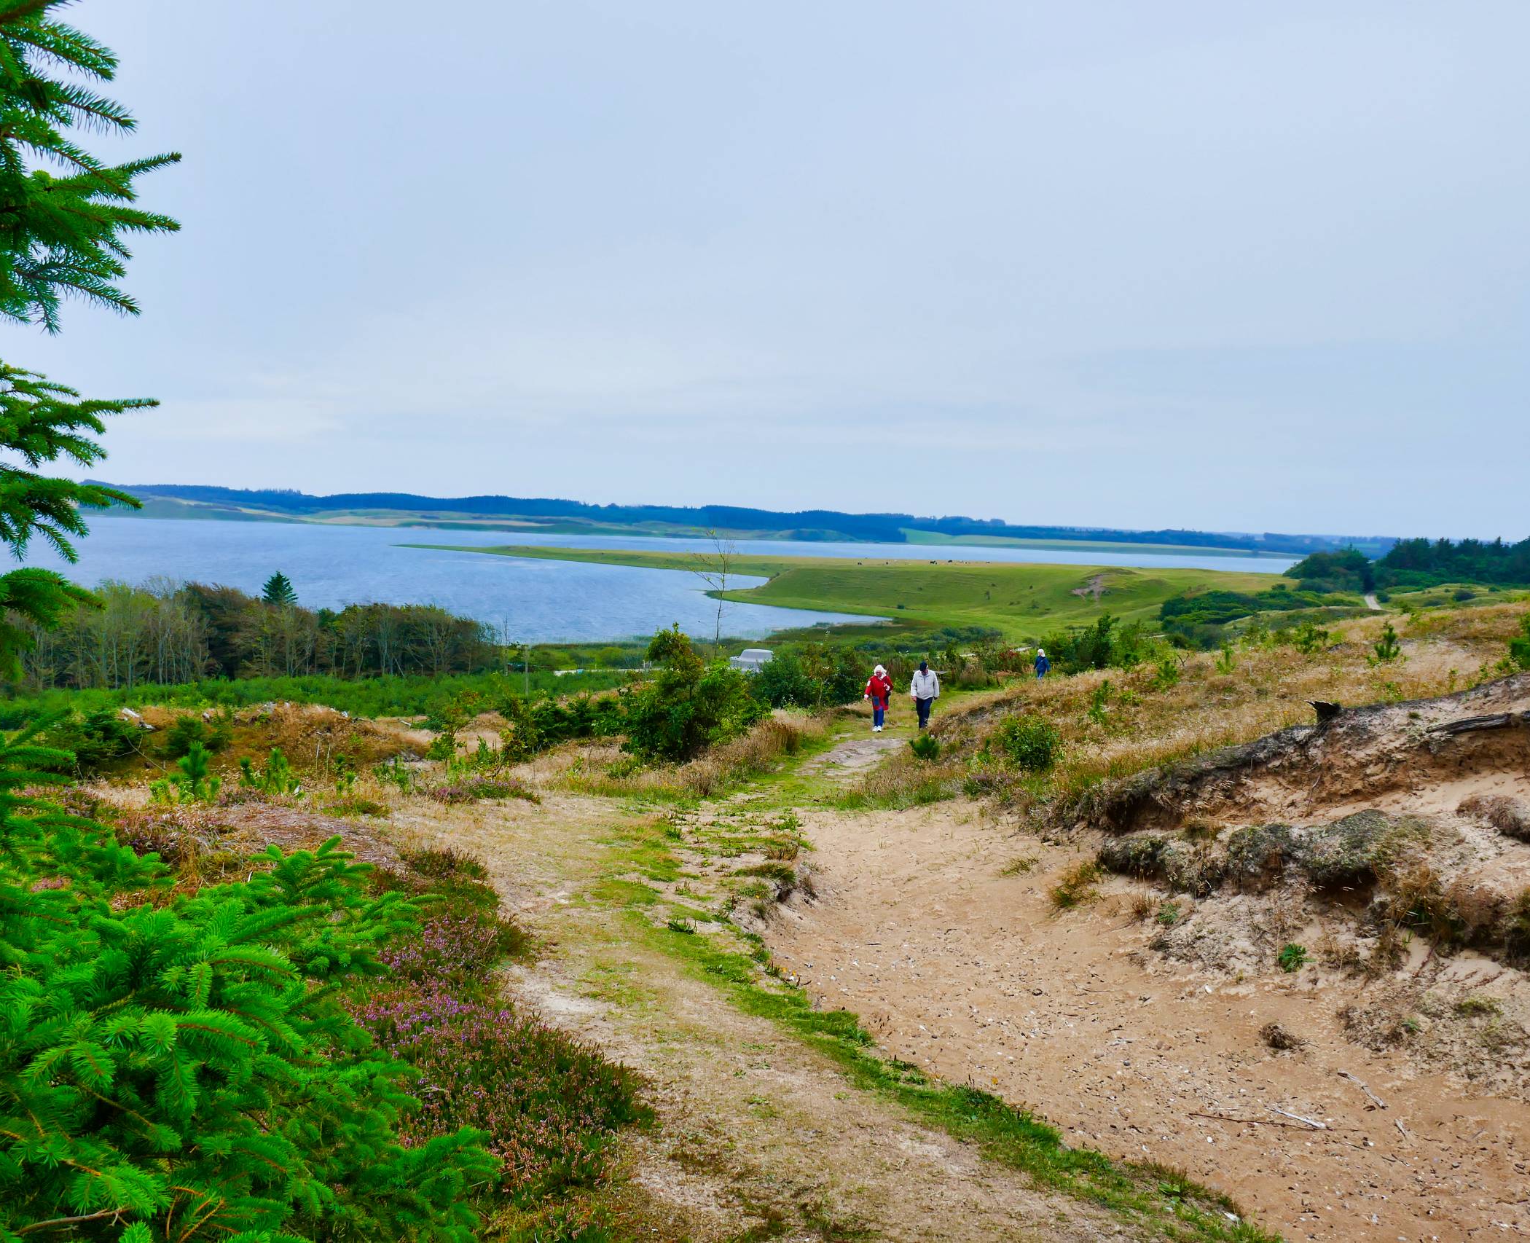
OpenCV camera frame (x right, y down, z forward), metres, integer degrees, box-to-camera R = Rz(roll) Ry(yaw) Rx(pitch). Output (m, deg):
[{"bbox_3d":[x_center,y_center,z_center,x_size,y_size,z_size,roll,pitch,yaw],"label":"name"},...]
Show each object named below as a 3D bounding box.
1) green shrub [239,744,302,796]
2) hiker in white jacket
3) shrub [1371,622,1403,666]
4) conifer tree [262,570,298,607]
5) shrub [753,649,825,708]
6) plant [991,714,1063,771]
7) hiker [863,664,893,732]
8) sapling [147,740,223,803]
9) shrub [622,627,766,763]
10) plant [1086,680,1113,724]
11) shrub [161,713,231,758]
[{"bbox_3d":[-4.966,1.500,13.000,0.631,0.504,0.580,2,5,0],"label":"green shrub"},{"bbox_3d":[4.121,1.893,33.300,0.720,1.750,0.450,3,5,7],"label":"hiker in white jacket"},{"bbox_3d":[8.627,0.304,18.000,0.456,0.599,0.420,2,5,0],"label":"shrub"},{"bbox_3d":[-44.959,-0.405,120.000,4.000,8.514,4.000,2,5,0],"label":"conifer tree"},{"bbox_3d":[0.628,1.621,36.000,1.985,1.756,1.826,2,5,0],"label":"shrub"},{"bbox_3d":[3.848,1.796,19.000,0.985,0.843,0.906,2,5,0],"label":"plant"},{"bbox_3d":[2.826,1.909,32.000,0.680,1.640,0.450,3,5,7],"label":"hiker"},{"bbox_3d":[-5.546,1.437,12.400,0.656,0.605,0.604,2,5,0],"label":"sapling"},{"bbox_3d":[-1.255,1.307,23.000,2.485,2.371,2.286,2,5,0],"label":"shrub"},{"bbox_3d":[6.197,1.486,24.000,0.476,0.798,0.438,2,5,0],"label":"plant"},{"bbox_3d":[-7.030,1.414,16.000,0.882,0.585,0.812,2,5,0],"label":"shrub"}]

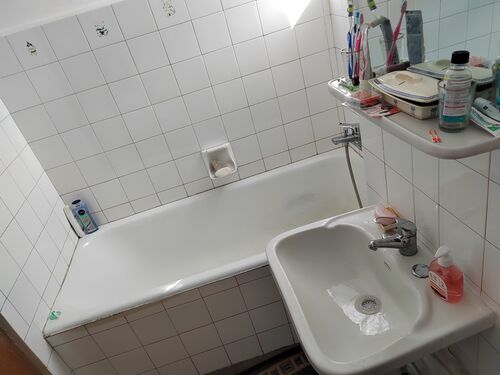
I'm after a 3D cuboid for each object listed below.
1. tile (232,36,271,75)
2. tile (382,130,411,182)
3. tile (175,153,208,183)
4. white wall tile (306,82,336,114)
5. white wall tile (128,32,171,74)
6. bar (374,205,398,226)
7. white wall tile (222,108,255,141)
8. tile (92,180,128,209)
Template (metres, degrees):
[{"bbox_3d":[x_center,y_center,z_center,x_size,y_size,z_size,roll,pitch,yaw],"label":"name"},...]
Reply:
[{"bbox_3d":[0.009,-0.623,1.589,0.150,0.150,0.010,-18,28,-3],"label":"tile"},{"bbox_3d":[0.442,-0.102,0.997,0.009,0.148,0.150,-17,27,-1],"label":"tile"},{"bbox_3d":[-0.308,-0.107,1.783,0.150,0.149,0.010,-18,27,-2],"label":"tile"},{"bbox_3d":[0.375,-0.470,1.746,0.150,0.149,0.010,-18,27,-2],"label":"white wall tile"},{"bbox_3d":[-0.459,-0.613,1.511,0.151,0.148,0.010,-18,27,-2],"label":"white wall tile"},{"bbox_3d":[0.450,0.092,1.096,0.073,0.027,0.047,-5,29,22],"label":"bar"},{"bbox_3d":[-0.059,-0.323,1.724,0.150,0.150,0.010,-18,28,-3],"label":"white wall tile"},{"bbox_3d":[-0.742,0.034,1.764,0.150,0.149,0.010,-18,27,-2],"label":"tile"}]

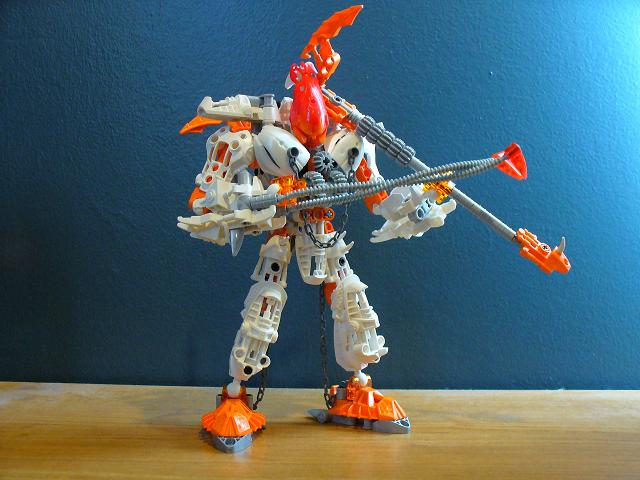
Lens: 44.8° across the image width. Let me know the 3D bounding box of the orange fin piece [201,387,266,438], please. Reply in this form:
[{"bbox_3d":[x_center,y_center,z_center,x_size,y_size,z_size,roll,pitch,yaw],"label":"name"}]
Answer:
[{"bbox_3d":[-0.054,0.107,0.491,0.040,0.026,0.042,0,2,-5],"label":"orange fin piece"}]

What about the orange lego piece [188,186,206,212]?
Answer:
[{"bbox_3d":[-0.078,-0.026,0.495,0.013,0.017,0.014,0,2,-11],"label":"orange lego piece"}]

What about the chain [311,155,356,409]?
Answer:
[{"bbox_3d":[0.009,0.027,0.512,0.028,0.166,0.032,0,2,-11],"label":"chain"}]

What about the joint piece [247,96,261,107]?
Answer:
[{"bbox_3d":[-0.043,-0.090,0.505,0.009,0.007,0.008,0,2,-11],"label":"joint piece"}]

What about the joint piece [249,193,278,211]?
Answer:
[{"bbox_3d":[-0.035,-0.024,0.482,0.018,0.011,0.009,-6,0,-6],"label":"joint piece"}]

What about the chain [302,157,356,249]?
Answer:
[{"bbox_3d":[0.006,-0.024,0.495,0.034,0.058,0.018,0,2,-14],"label":"chain"}]

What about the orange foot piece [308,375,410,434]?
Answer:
[{"bbox_3d":[0.026,0.108,0.526,0.077,0.035,0.041,2,3,37],"label":"orange foot piece"}]

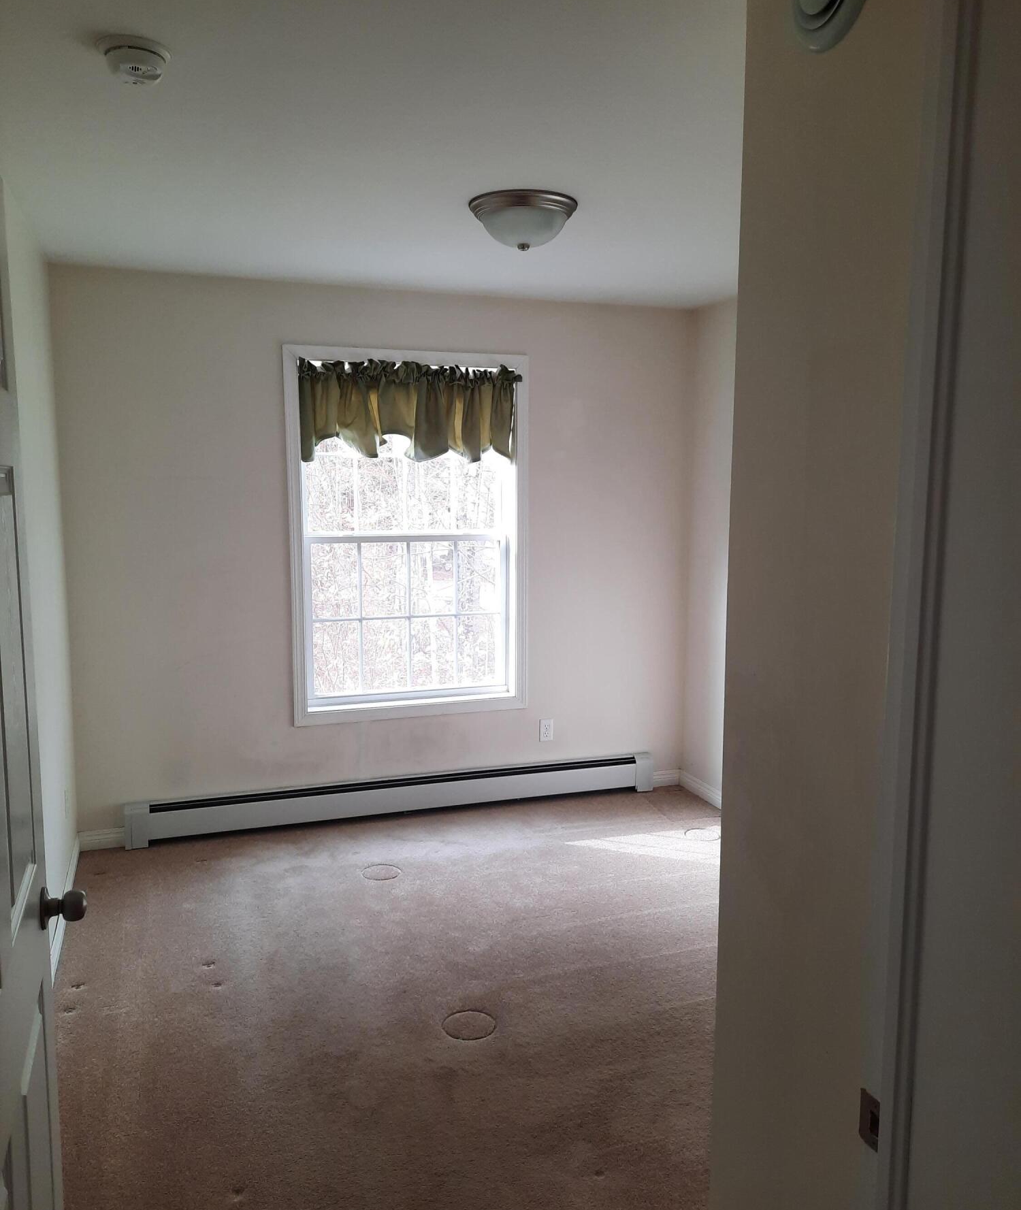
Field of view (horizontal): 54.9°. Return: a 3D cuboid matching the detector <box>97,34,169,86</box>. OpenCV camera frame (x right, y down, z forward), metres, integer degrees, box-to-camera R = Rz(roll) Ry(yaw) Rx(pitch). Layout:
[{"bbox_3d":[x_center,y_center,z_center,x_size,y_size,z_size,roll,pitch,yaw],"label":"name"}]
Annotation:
[{"bbox_3d":[-0.752,-1.083,1.966,0.142,0.050,0.142,-2,8,-19],"label":"detector"}]

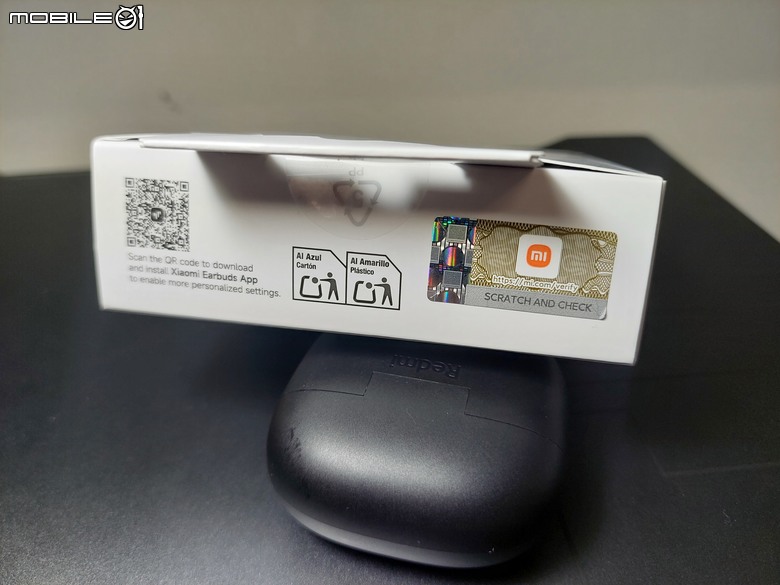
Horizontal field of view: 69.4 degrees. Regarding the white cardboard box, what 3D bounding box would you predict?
[{"bbox_3d":[0.001,-0.018,0.147,0.099,0.033,0.098,5,12,7],"label":"white cardboard box"}]

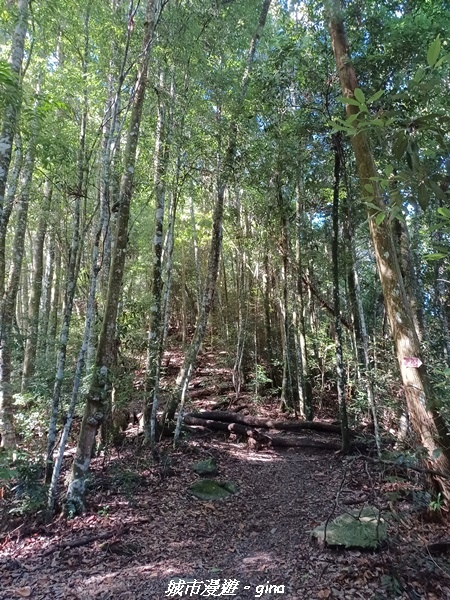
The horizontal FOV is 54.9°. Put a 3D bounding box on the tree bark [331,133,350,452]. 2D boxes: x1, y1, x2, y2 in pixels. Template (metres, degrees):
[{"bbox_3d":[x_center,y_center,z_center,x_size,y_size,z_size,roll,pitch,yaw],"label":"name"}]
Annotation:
[{"bbox_3d":[1.728,-0.237,6.538,0.190,4.858,0.170,1,-8,0],"label":"tree bark"}]

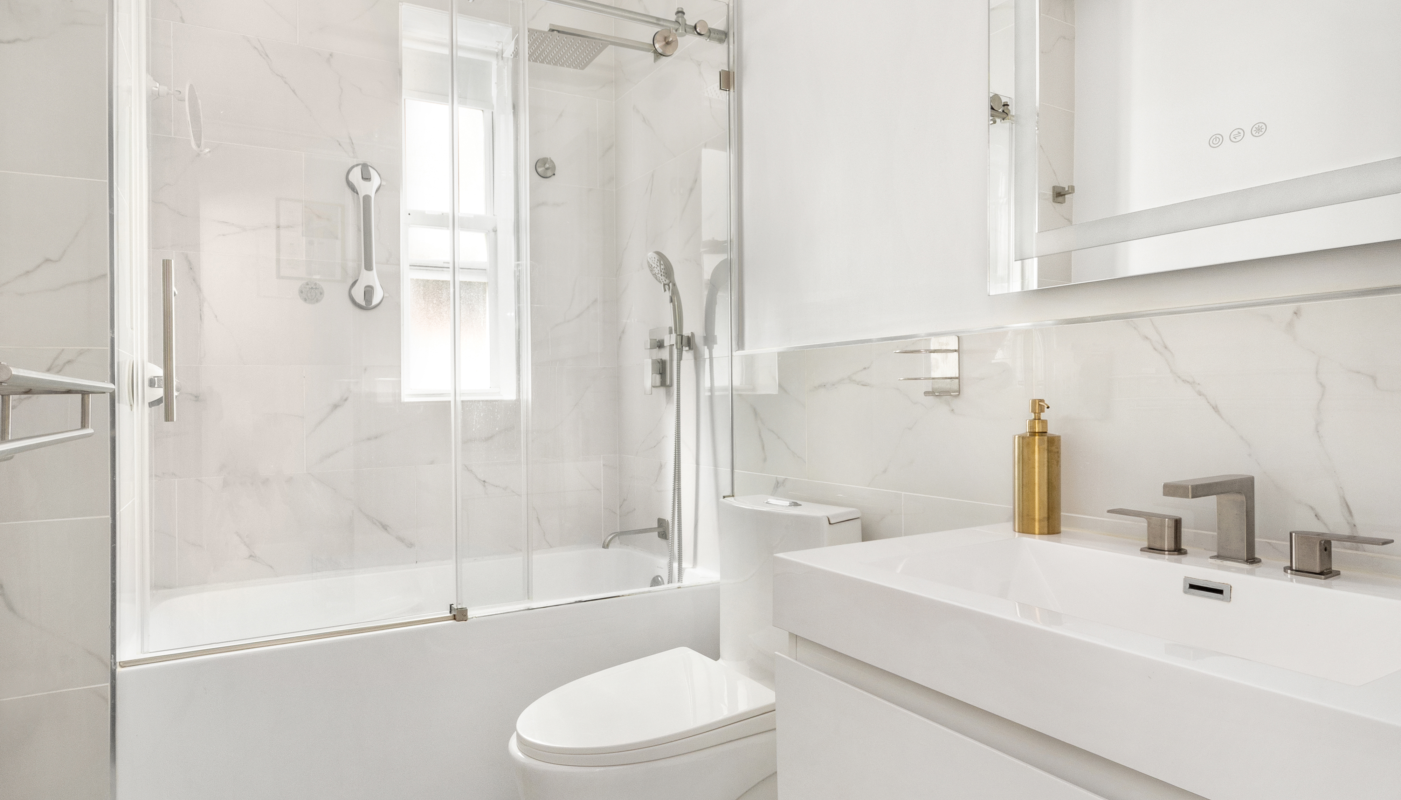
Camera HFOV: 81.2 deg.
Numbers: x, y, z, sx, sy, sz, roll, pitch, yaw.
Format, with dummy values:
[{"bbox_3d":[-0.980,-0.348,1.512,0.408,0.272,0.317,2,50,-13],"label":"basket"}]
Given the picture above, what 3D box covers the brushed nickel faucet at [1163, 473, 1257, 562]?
[{"bbox_3d":[0.642,0.152,1.026,0.164,0.107,0.049,0,0,-30],"label":"brushed nickel faucet"}]

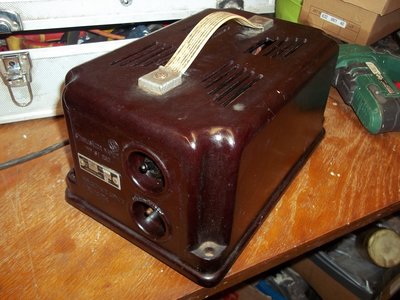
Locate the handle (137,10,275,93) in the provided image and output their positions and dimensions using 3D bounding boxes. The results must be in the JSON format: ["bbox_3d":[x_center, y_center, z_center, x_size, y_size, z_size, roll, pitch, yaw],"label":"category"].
[{"bbox_3d":[0.018,-0.114,0.365,0.024,0.037,0.207,23,43,26],"label":"handle"}]

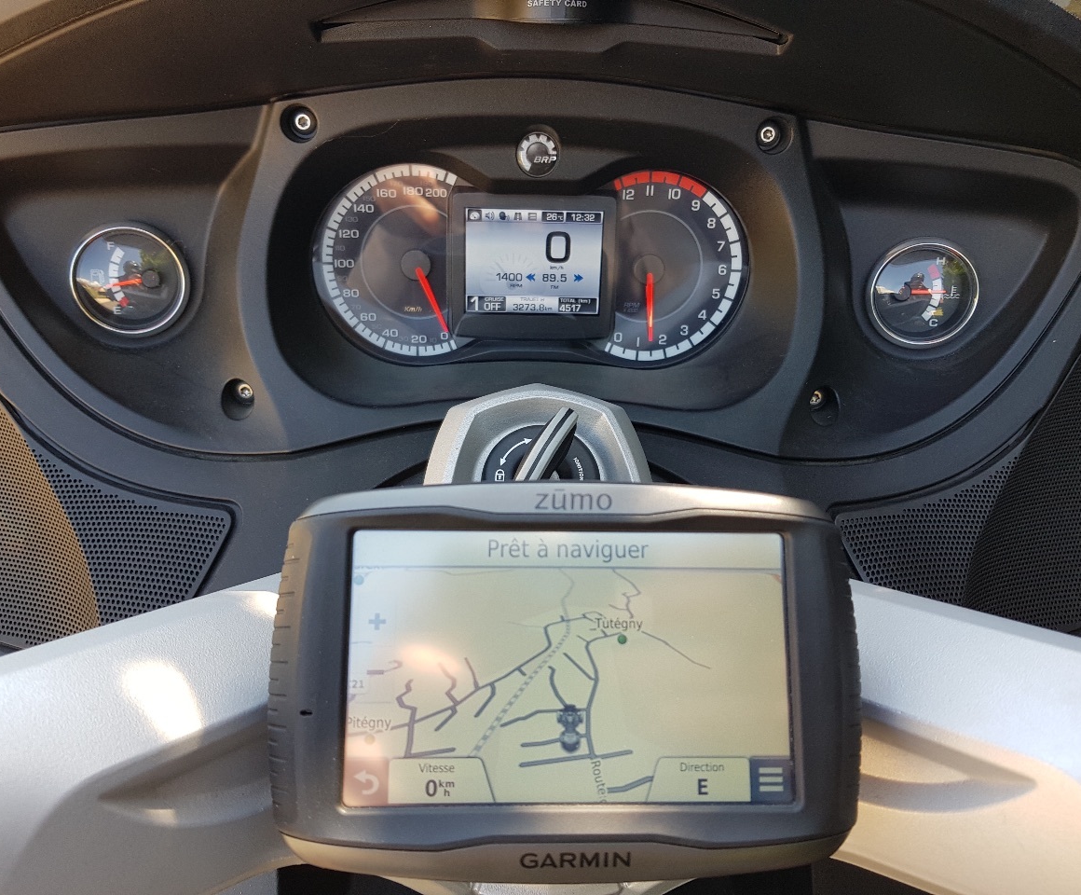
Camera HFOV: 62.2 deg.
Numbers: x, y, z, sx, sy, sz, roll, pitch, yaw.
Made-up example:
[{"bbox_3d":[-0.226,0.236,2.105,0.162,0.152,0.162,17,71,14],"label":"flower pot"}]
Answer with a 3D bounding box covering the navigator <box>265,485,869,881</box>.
[{"bbox_3d":[0.006,0.058,0.228,0.144,0.096,0.029,0,-10,-1],"label":"navigator"}]

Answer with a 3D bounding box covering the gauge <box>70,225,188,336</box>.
[{"bbox_3d":[-0.220,-0.089,0.478,0.057,0.057,0.020,-7,14,-25],"label":"gauge"}]

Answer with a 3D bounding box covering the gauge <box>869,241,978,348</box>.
[{"bbox_3d":[0.215,-0.086,0.502,0.057,0.057,0.020,6,14,20],"label":"gauge"}]

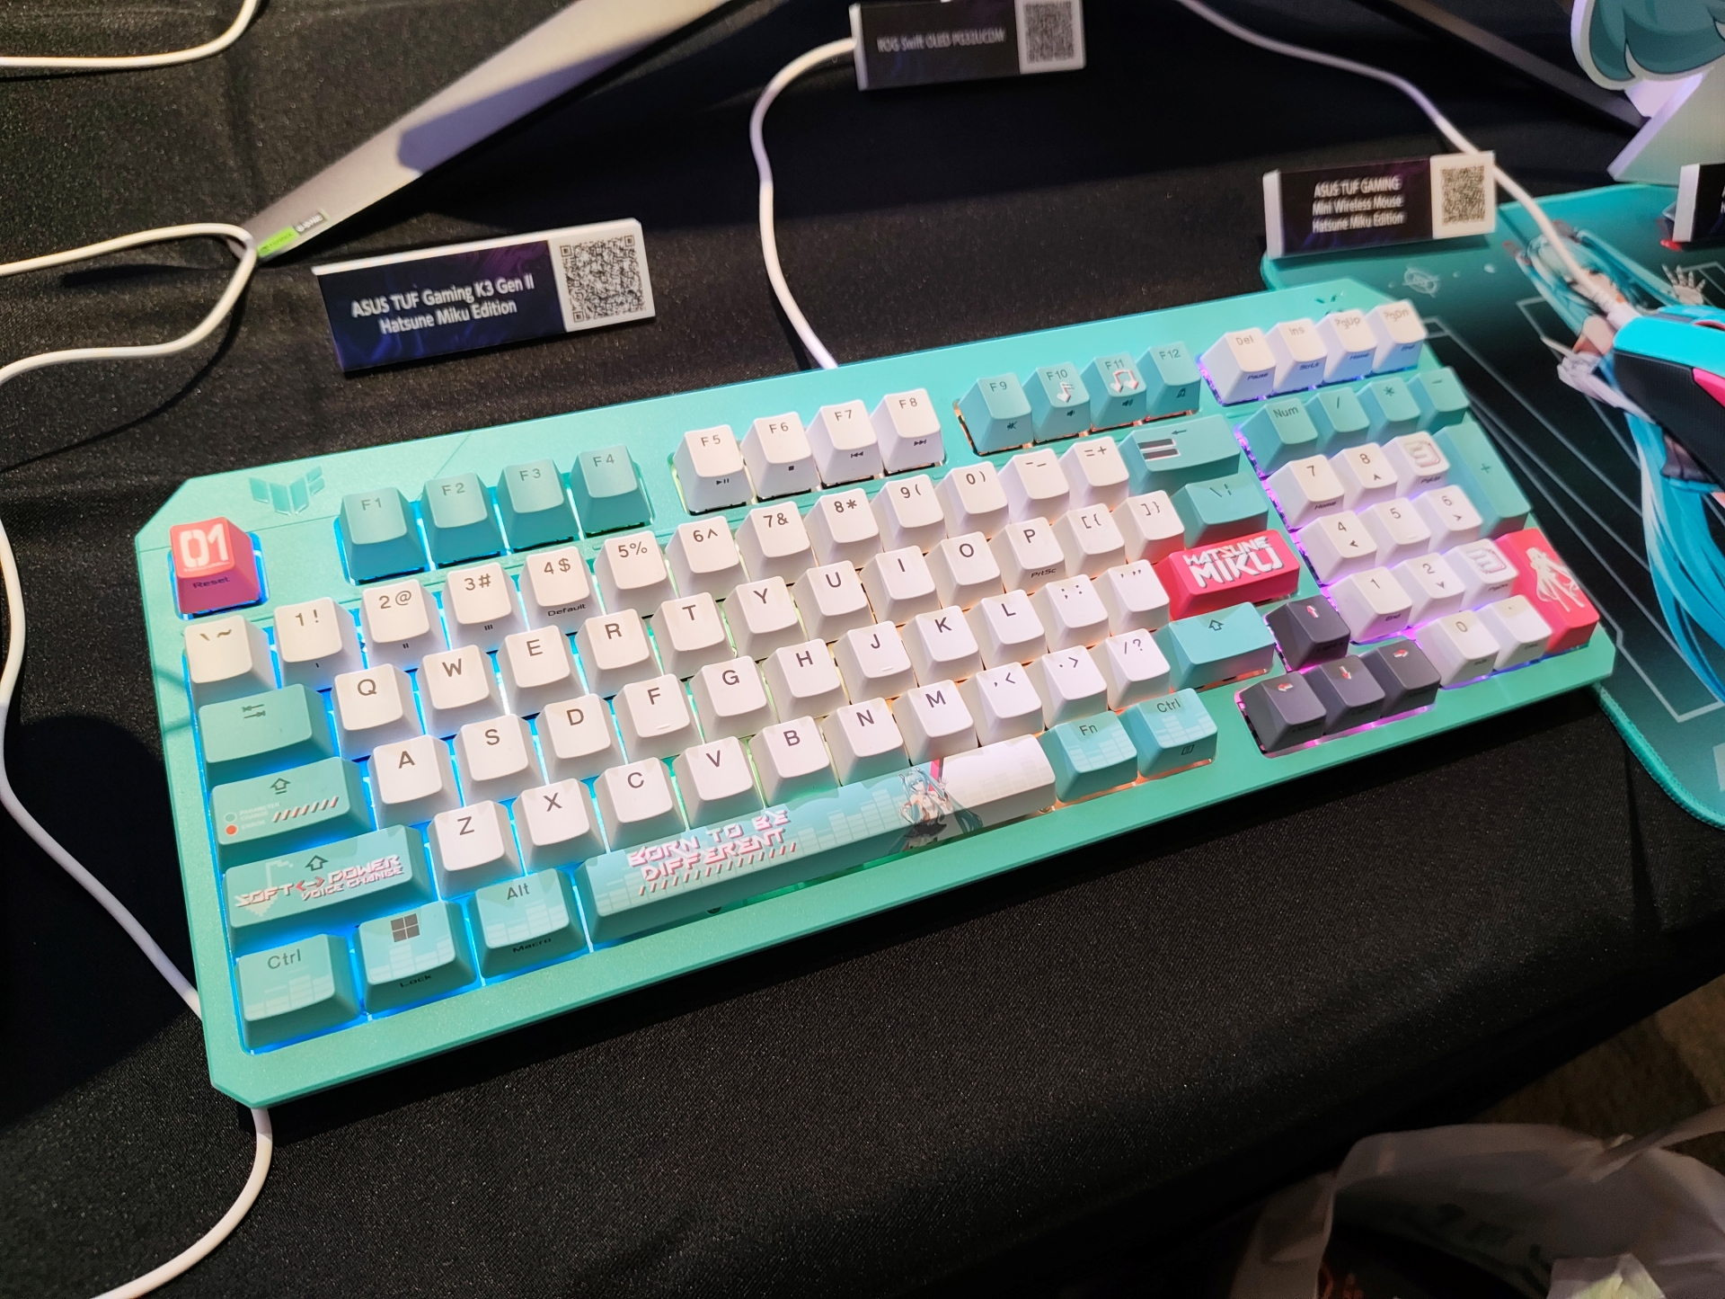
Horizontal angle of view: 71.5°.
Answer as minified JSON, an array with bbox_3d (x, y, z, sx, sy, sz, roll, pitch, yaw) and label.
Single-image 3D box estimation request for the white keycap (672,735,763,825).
[{"bbox_3d":[-0.034,0.031,0.284,0.018,0.010,0.018,-14,68,-17],"label":"white keycap"}]

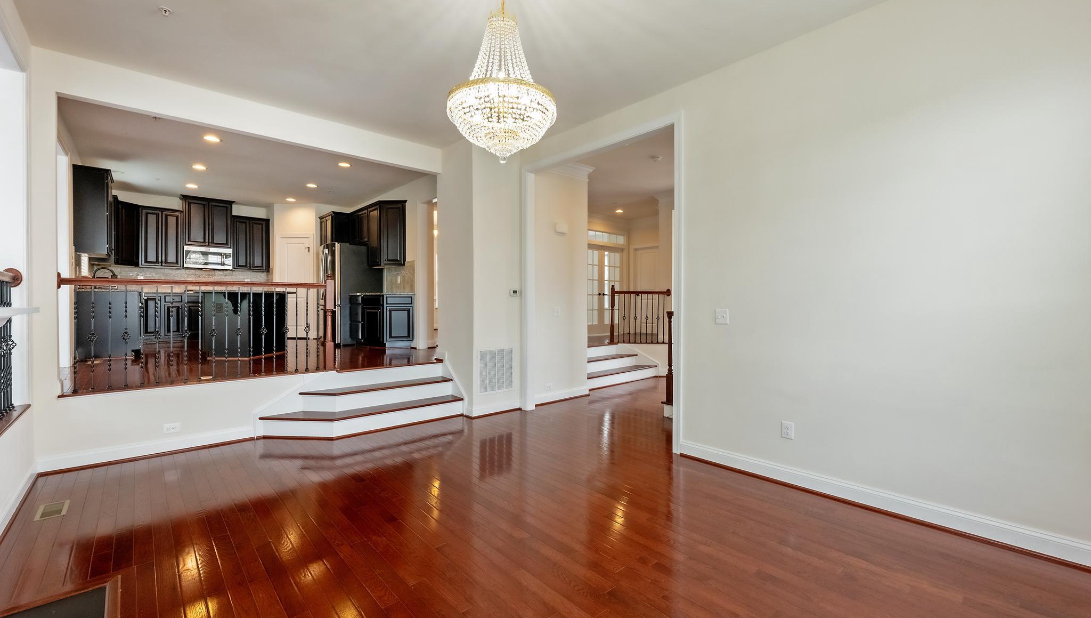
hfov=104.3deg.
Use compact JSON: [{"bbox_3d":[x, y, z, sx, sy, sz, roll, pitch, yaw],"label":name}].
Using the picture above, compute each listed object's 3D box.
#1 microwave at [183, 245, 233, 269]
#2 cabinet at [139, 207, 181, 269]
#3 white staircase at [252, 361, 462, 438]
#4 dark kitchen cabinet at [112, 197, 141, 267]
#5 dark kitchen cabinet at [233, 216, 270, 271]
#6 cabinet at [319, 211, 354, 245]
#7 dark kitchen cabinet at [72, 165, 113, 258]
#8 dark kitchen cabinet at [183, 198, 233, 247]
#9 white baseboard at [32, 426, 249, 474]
[{"bbox_3d":[-6.844,-1.020,8.600,0.755,0.420,0.400,-1,1,-40],"label":"microwave"},{"bbox_3d":[-7.391,-1.346,8.182,0.610,1.120,0.340,-1,1,-40],"label":"cabinet"},{"bbox_3d":[-1.840,0.949,4.450,1.927,0.564,0.627,0,1,-41],"label":"white staircase"},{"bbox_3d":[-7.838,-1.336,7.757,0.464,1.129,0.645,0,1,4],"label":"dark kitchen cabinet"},{"bbox_3d":[-6.359,-1.341,9.141,0.625,1.129,0.333,0,1,-41],"label":"dark kitchen cabinet"},{"bbox_3d":[-4.111,-1.570,8.629,0.605,0.625,0.806,0,1,-43],"label":"cabinet"},{"bbox_3d":[-6.190,-1.286,5.820,0.360,1.130,0.780,-1,1,-44],"label":"dark kitchen cabinet"},{"bbox_3d":[-6.860,-1.740,8.620,0.790,0.960,0.360,-1,1,-40],"label":"dark kitchen cabinet"},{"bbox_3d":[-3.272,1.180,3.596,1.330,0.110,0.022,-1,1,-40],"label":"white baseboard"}]

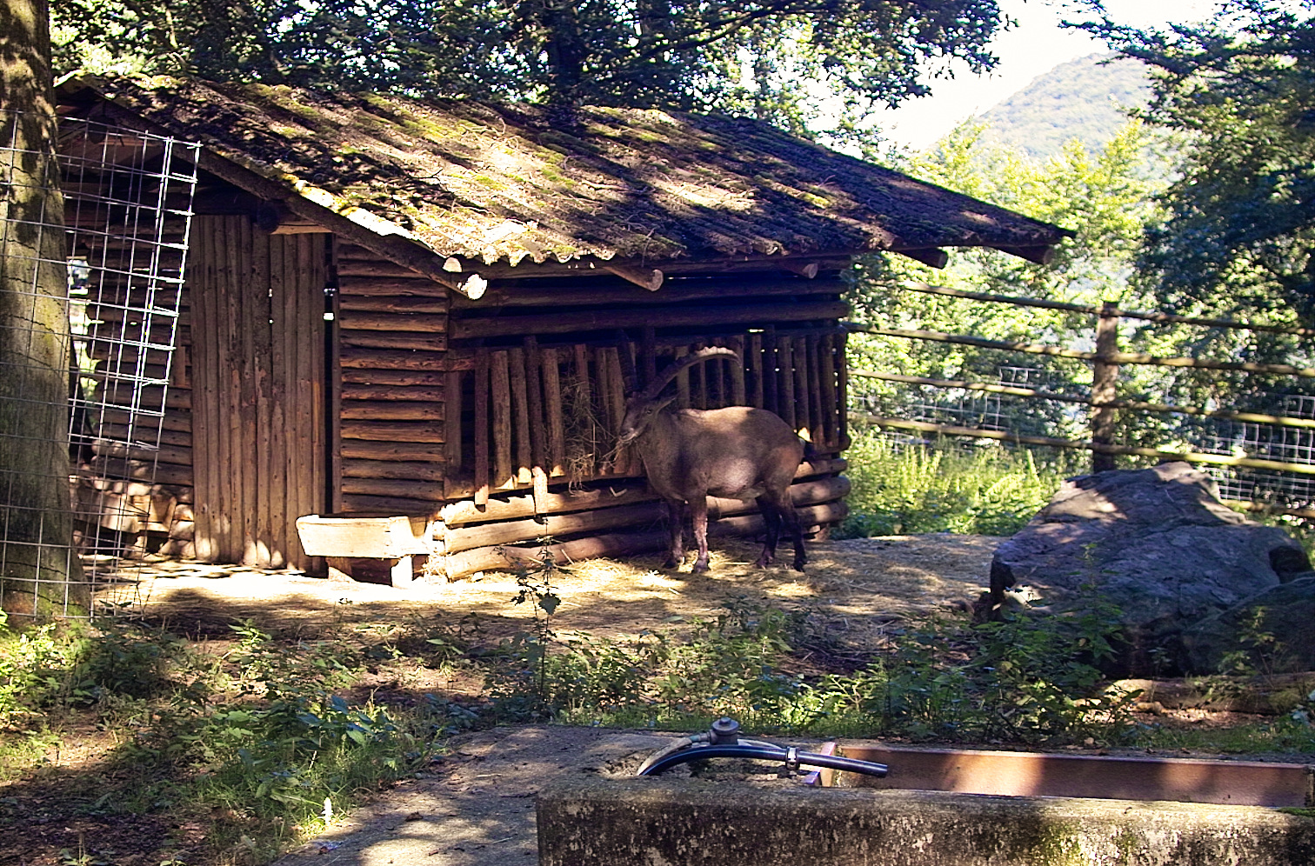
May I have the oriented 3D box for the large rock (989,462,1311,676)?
[{"bbox_3d":[2.260,0.583,11.635,1.450,0.800,1.350,0,5,5],"label":"large rock"}]

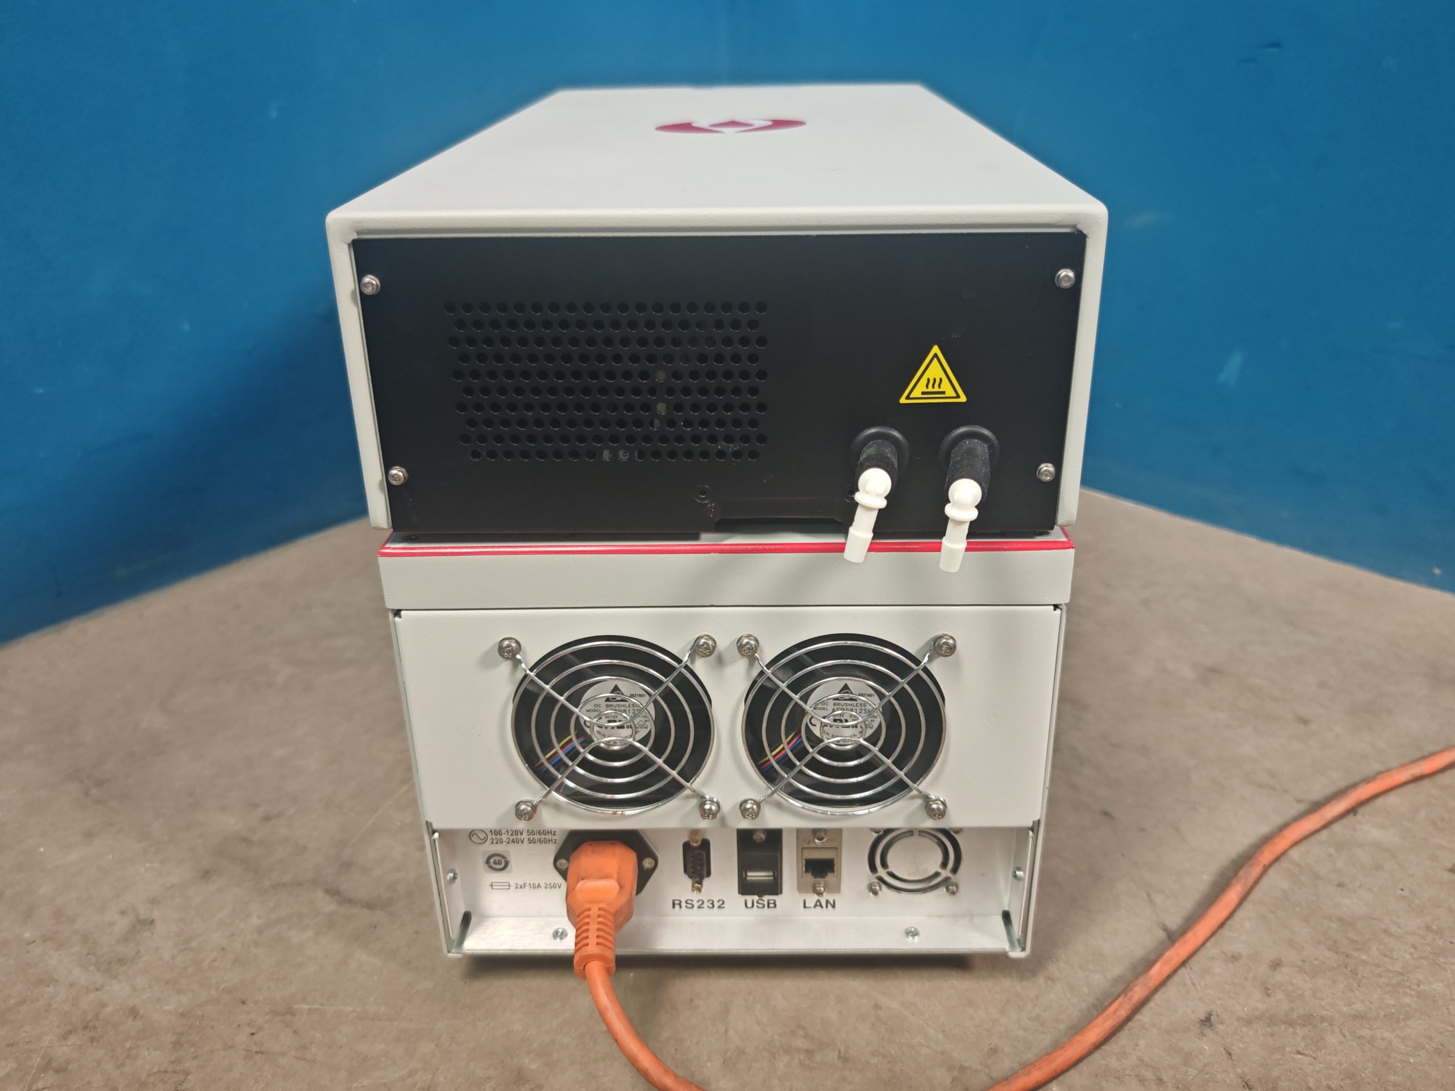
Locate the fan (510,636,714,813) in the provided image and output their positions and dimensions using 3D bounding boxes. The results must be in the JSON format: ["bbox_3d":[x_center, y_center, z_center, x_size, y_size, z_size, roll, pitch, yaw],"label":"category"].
[{"bbox_3d":[-0.043,0.065,0.439,0.080,0.080,0.028,0,24,1],"label":"fan"}]

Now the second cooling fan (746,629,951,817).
[{"bbox_3d":[0.044,0.064,0.436,0.080,0.080,0.028,0,24,1],"label":"second cooling fan"}]

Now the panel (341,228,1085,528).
[{"bbox_3d":[-0.002,-0.053,0.385,0.235,0.102,0.005,0,24,1],"label":"panel"}]

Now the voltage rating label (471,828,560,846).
[{"bbox_3d":[-0.089,0.122,0.475,0.037,0.009,0.001,0,24,1],"label":"voltage rating label"}]

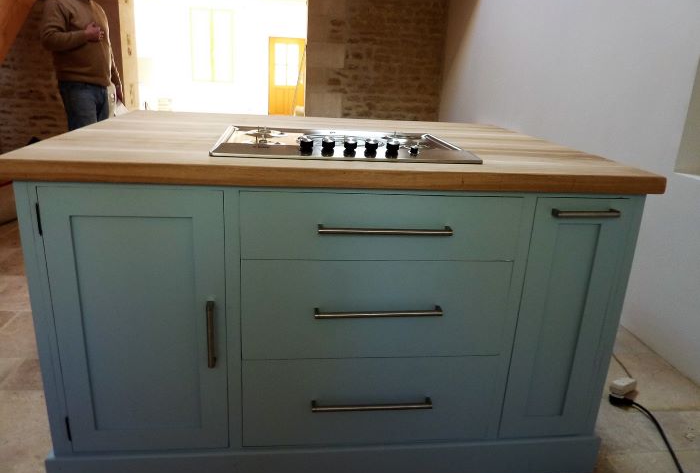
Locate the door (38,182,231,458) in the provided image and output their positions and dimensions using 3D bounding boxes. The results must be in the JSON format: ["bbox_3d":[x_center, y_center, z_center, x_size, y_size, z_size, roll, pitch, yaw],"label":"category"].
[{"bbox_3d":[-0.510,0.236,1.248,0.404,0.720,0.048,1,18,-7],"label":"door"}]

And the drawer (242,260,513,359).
[{"bbox_3d":[0.051,0.127,1.524,0.700,0.277,0.480,1,18,-7],"label":"drawer"}]

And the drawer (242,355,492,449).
[{"bbox_3d":[0.037,0.390,1.611,0.700,0.276,0.480,1,18,-7],"label":"drawer"}]

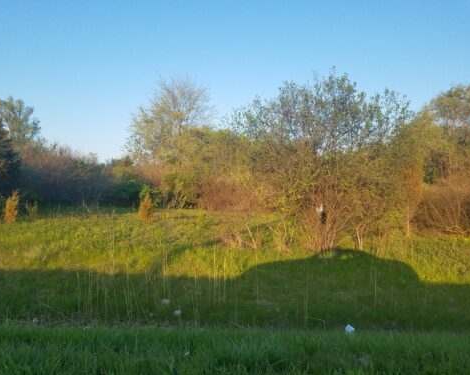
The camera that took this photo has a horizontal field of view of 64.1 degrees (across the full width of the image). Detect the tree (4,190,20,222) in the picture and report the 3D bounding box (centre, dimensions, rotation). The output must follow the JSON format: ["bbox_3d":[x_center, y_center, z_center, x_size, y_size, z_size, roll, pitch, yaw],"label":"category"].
[{"bbox_3d":[-13.392,1.138,22.500,0.950,1.900,0.950,0,0,0],"label":"tree"}]

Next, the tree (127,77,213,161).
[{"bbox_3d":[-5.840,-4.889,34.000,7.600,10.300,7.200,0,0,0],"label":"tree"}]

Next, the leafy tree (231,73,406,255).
[{"bbox_3d":[2.823,-0.892,12.400,5.500,5.850,5.200,0,0,0],"label":"leafy tree"}]

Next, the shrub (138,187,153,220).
[{"bbox_3d":[-5.363,0.959,22.500,0.950,2.000,0.950,0,0,0],"label":"shrub"}]

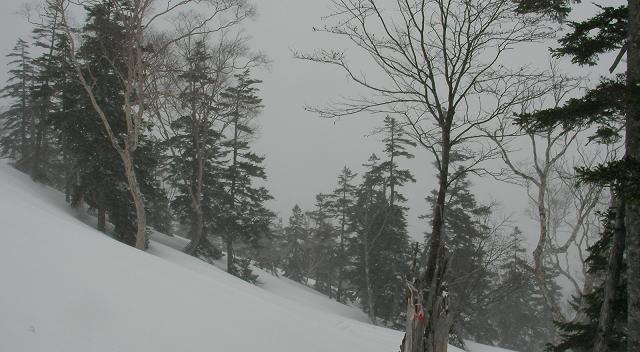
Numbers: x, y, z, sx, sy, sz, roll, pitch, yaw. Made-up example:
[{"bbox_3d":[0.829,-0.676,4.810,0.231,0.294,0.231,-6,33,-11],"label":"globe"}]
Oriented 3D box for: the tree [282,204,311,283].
[{"bbox_3d":[-1.238,3.555,37.000,1.470,4.110,1.470,1,1,0],"label":"tree"}]

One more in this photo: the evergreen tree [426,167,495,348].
[{"bbox_3d":[5.337,3.074,26.500,2.640,6.710,2.640,1,1,0],"label":"evergreen tree"}]

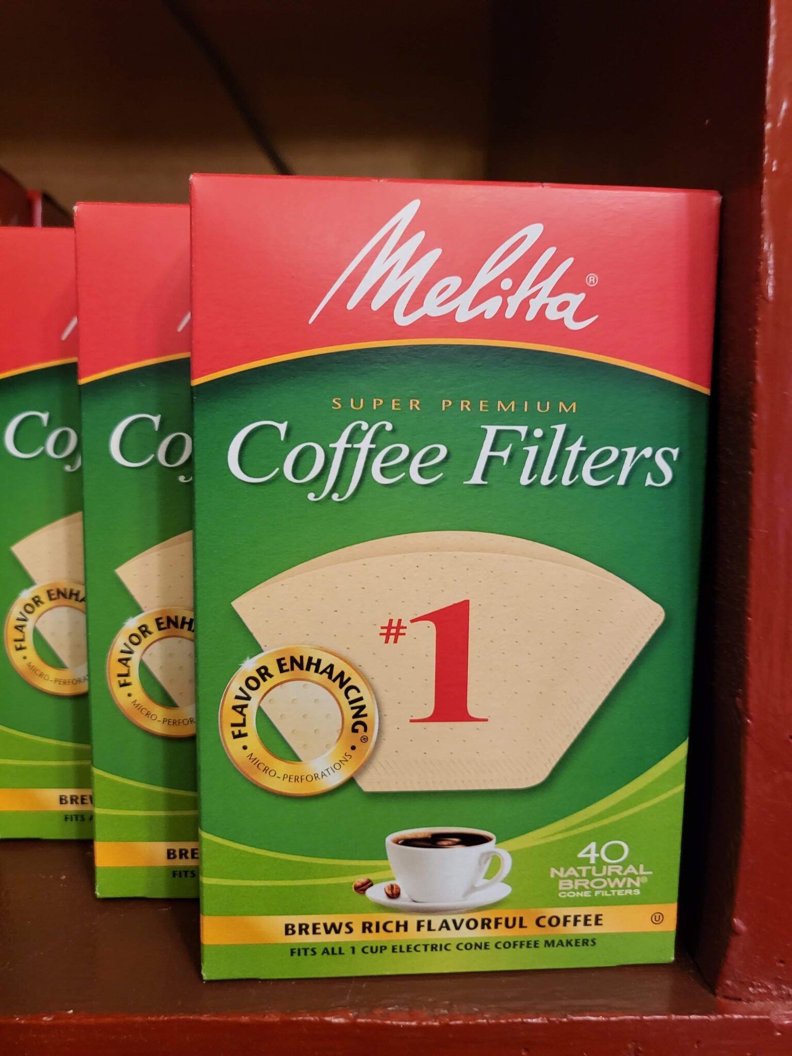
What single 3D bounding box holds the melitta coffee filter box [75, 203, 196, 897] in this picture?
[{"bbox_3d":[-0.018,0.007,0.167,0.085,0.136,0.021,0,7,-2],"label":"melitta coffee filter box"}]

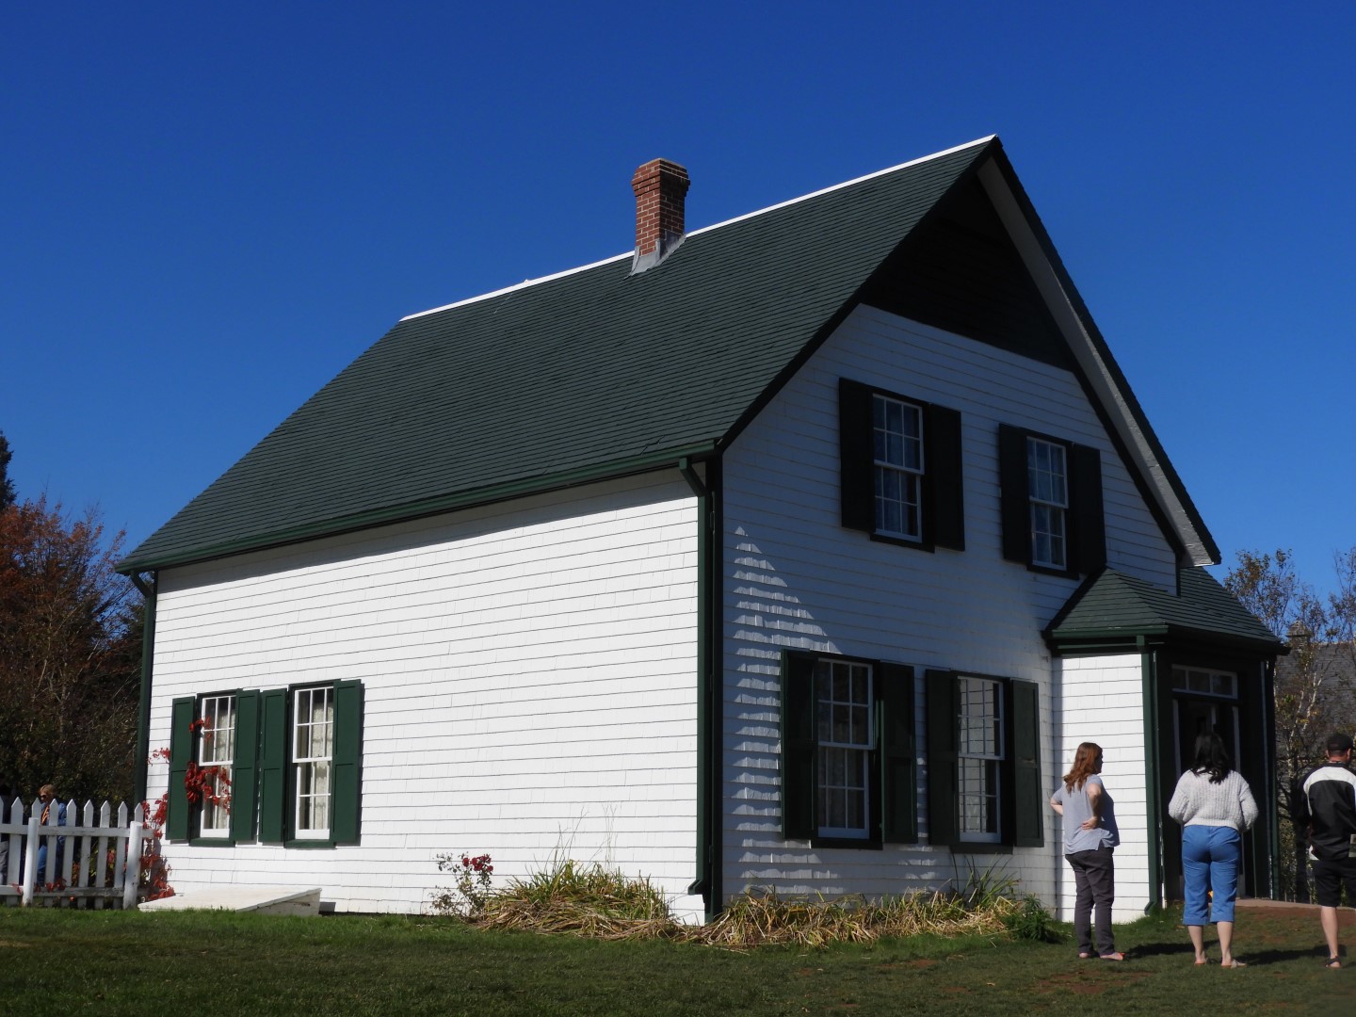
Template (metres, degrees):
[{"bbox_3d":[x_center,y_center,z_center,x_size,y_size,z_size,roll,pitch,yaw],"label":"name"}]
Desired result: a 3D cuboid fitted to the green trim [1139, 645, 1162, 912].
[{"bbox_3d":[4.432,2.499,18.340,0.105,2.450,0.105,10,-14,-42],"label":"green trim"}]

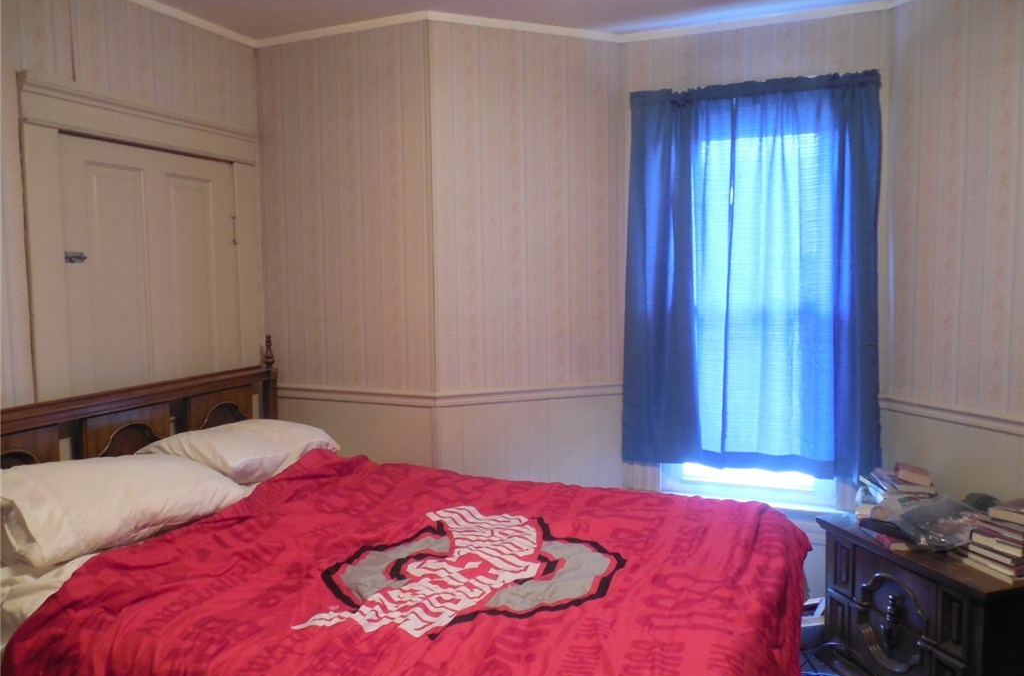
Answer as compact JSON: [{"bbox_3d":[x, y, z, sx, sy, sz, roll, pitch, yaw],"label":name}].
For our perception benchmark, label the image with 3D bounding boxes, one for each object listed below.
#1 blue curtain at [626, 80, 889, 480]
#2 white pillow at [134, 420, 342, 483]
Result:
[{"bbox_3d":[0.978,-0.239,3.090,1.045,1.632,0.100,1,5,21],"label":"blue curtain"},{"bbox_3d":[-1.041,0.460,2.986,0.420,0.180,0.680,14,10,21],"label":"white pillow"}]

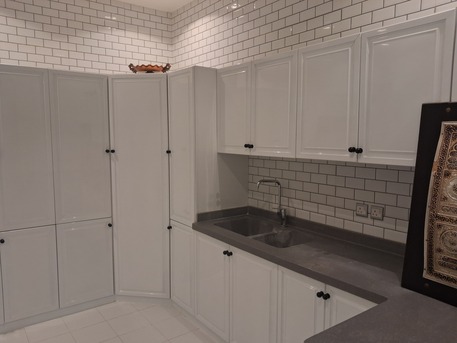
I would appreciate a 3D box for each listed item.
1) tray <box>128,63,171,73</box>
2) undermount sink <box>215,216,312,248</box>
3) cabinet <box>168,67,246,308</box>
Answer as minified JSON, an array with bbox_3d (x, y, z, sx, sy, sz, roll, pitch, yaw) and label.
[{"bbox_3d":[-0.758,-0.973,3.428,0.430,0.120,0.280,1,6,7],"label":"tray"},{"bbox_3d":[0.274,0.569,2.853,0.420,0.190,0.850,-4,7,-38],"label":"undermount sink"},{"bbox_3d":[-0.186,0.186,3.383,0.604,2.173,0.445,-4,7,-38],"label":"cabinet"}]

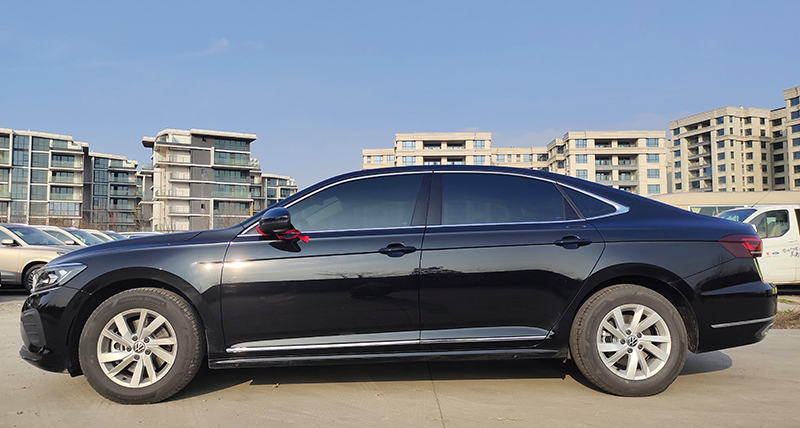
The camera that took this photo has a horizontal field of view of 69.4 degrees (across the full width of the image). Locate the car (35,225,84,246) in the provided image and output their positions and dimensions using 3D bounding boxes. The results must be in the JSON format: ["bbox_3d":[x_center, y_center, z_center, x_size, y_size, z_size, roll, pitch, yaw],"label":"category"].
[{"bbox_3d":[-8.900,1.083,15.195,4.650,1.580,1.850,0,-4,-2],"label":"car"}]

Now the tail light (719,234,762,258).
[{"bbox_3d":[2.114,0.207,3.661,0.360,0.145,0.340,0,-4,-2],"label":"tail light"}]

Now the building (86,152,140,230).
[{"bbox_3d":[-69.095,-1.784,137.684,11.500,23.000,12.000,1,-4,-22],"label":"building"}]

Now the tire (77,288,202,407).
[{"bbox_3d":[-1.492,0.761,3.382,0.660,0.655,0.220,0,-4,-2],"label":"tire"}]

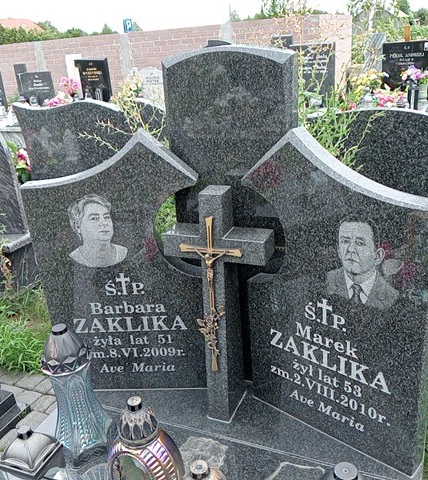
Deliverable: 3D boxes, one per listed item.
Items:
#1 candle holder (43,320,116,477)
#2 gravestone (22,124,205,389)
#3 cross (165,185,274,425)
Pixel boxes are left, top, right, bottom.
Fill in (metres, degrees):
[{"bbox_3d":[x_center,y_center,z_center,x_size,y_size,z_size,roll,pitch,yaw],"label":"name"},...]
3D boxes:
[{"bbox_3d":[-0.385,0.412,1.426,0.169,0.396,0.162,-12,23,-18],"label":"candle holder"},{"bbox_3d":[-0.277,0.093,1.593,0.511,0.846,0.066,-2,22,6],"label":"gravestone"},{"bbox_3d":[0.018,0.197,1.488,0.300,0.685,0.146,5,24,24],"label":"cross"}]

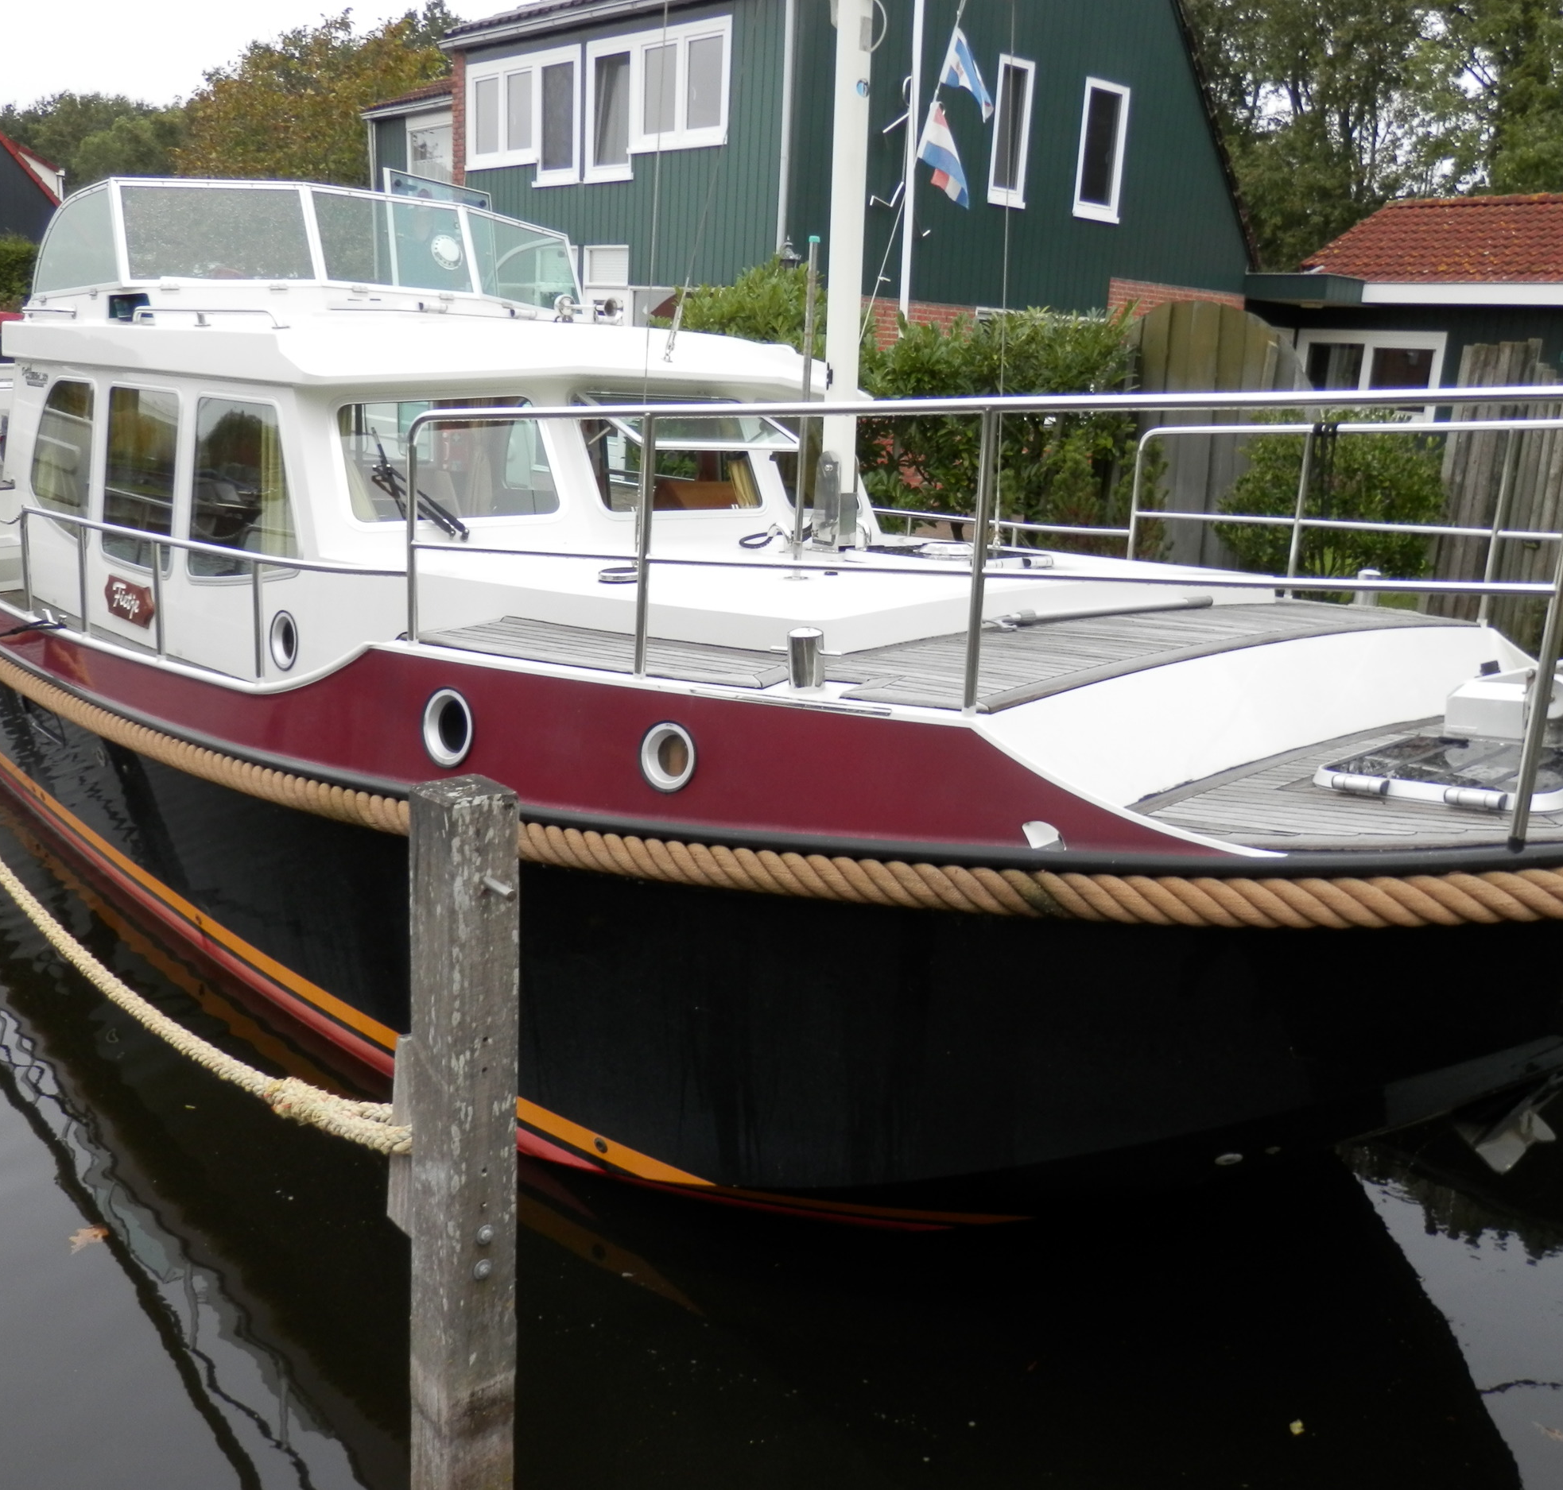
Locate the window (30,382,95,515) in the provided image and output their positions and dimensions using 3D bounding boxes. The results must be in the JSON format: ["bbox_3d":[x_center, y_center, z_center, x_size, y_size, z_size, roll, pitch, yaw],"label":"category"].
[{"bbox_3d":[-3.357,-1.405,6.736,0.050,0.594,0.881,-2,13,-44],"label":"window"}]

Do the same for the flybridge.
[{"bbox_3d":[-2.225,-2.535,7.604,2.562,0.594,2.050,-10,18,-43],"label":"flybridge"}]

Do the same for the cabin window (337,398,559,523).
[{"bbox_3d":[-1.170,-1.008,5.155,0.840,0.410,0.050,-10,6,-43],"label":"cabin window"}]

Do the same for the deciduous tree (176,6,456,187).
[{"bbox_3d":[-10.579,-11.901,33.555,8.500,9.569,8.500,-1,14,-17],"label":"deciduous tree"}]

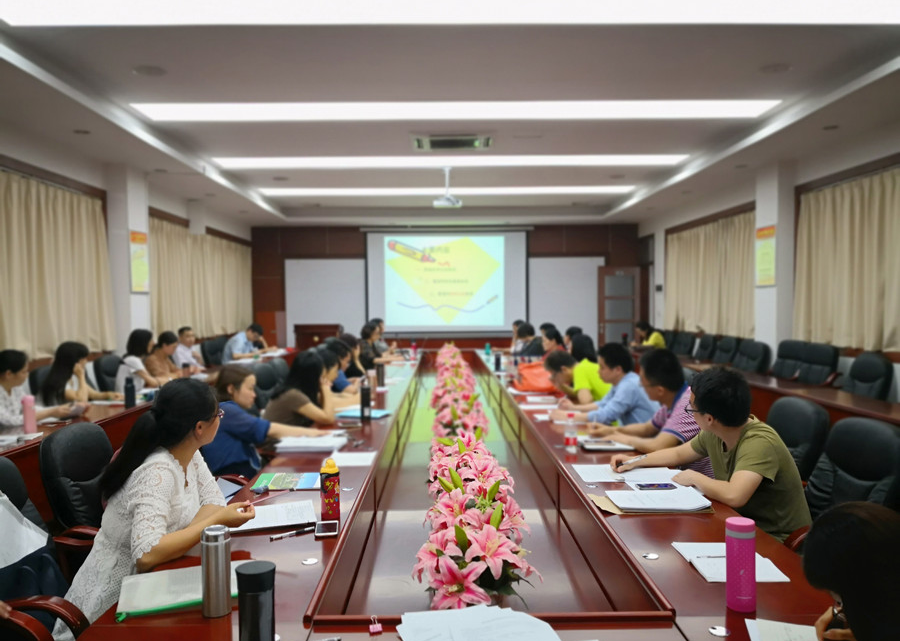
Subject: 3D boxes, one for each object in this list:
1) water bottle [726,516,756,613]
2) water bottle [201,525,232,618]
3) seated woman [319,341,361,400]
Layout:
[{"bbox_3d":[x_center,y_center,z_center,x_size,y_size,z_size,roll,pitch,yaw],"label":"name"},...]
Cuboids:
[{"bbox_3d":[0.678,0.562,1.632,0.067,0.206,0.067,0,1,-1],"label":"water bottle"},{"bbox_3d":[-0.547,0.591,1.662,0.069,0.198,0.069,0,1,-1],"label":"water bottle"},{"bbox_3d":[-1.044,0.789,5.204,0.800,1.180,0.480,0,1,-1],"label":"seated woman"}]

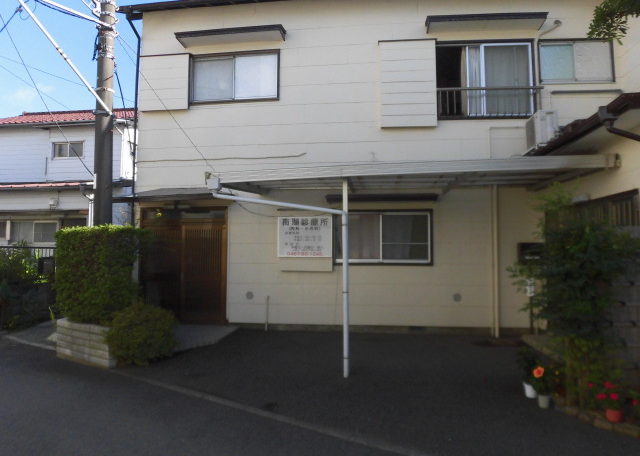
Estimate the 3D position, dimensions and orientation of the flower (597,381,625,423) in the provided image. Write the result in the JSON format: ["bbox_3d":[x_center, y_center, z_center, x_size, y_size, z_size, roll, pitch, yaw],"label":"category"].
[{"bbox_3d":[2.488,1.486,3.800,0.230,0.360,0.230,0,-3,6],"label":"flower"}]

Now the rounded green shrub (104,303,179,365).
[{"bbox_3d":[-2.354,1.377,5.820,0.930,0.790,0.900,0,-4,6],"label":"rounded green shrub"}]

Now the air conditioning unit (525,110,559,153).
[{"bbox_3d":[3.473,-1.497,7.005,0.300,0.550,0.720,0,-3,9],"label":"air conditioning unit"}]

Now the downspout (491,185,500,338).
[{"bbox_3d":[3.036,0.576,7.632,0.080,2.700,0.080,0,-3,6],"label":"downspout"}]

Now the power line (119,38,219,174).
[{"bbox_3d":[-2.170,-1.789,6.050,2.327,2.391,0.050,-2,-3,37],"label":"power line"}]

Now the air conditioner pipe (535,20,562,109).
[{"bbox_3d":[3.964,-2.837,7.698,0.460,1.500,0.100,0,-3,6],"label":"air conditioner pipe"}]

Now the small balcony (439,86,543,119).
[{"bbox_3d":[2.964,-2.176,7.712,1.780,0.540,0.250,0,-3,6],"label":"small balcony"}]

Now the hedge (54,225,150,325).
[{"bbox_3d":[-3.015,0.645,6.150,1.250,1.380,0.680,-2,-3,30],"label":"hedge"}]

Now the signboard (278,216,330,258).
[{"bbox_3d":[-0.261,0.162,7.994,0.980,0.730,0.060,0,-3,6],"label":"signboard"}]

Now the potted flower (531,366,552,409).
[{"bbox_3d":[2.122,1.518,4.250,0.200,0.412,0.200,0,-3,6],"label":"potted flower"}]

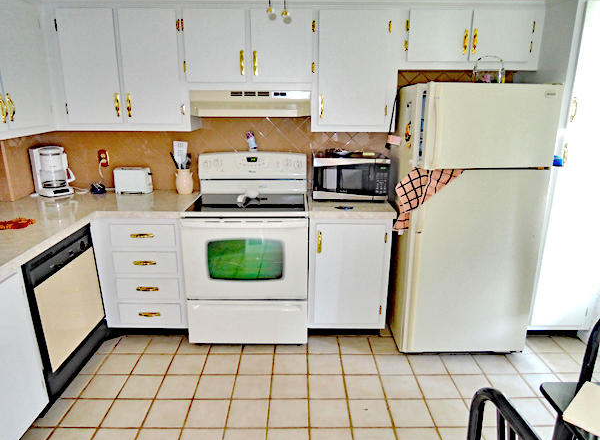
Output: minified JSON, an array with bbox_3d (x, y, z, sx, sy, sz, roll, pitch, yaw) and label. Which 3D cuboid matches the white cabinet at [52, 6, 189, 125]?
[{"bbox_3d":[-1.093,-0.952,2.690,0.790,0.727,0.320,0,15,0],"label":"white cabinet"}]

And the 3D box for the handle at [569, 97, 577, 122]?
[{"bbox_3d":[1.529,-0.615,2.328,0.025,0.136,0.030,0,15,0],"label":"handle"}]

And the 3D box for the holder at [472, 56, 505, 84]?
[{"bbox_3d":[1.071,-0.850,2.365,0.185,0.165,0.120,0,15,0],"label":"holder"}]

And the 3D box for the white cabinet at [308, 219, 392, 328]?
[{"bbox_3d":[0.307,0.281,2.885,0.500,0.745,0.580,0,15,0],"label":"white cabinet"}]

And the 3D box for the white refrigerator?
[{"bbox_3d":[1.019,-0.025,2.718,0.770,1.628,0.670,0,15,0],"label":"white refrigerator"}]

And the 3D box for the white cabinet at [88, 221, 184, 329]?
[{"bbox_3d":[-0.990,0.277,2.877,0.535,0.745,0.580,0,15,0],"label":"white cabinet"}]

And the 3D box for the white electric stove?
[{"bbox_3d":[-0.328,0.170,2.805,0.767,1.195,0.630,0,15,0],"label":"white electric stove"}]

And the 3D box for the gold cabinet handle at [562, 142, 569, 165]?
[{"bbox_3d":[1.527,-0.381,2.391,0.023,0.132,0.030,0,15,0],"label":"gold cabinet handle"}]

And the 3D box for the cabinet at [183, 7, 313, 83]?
[{"bbox_3d":[-0.312,-1.068,2.662,0.770,0.480,0.320,0,15,0],"label":"cabinet"}]

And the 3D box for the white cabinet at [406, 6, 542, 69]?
[{"bbox_3d":[1.033,-1.129,2.652,0.845,0.355,0.320,0,15,0],"label":"white cabinet"}]

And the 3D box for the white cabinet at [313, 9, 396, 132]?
[{"bbox_3d":[0.342,-0.950,2.697,0.535,0.732,0.320,0,15,0],"label":"white cabinet"}]

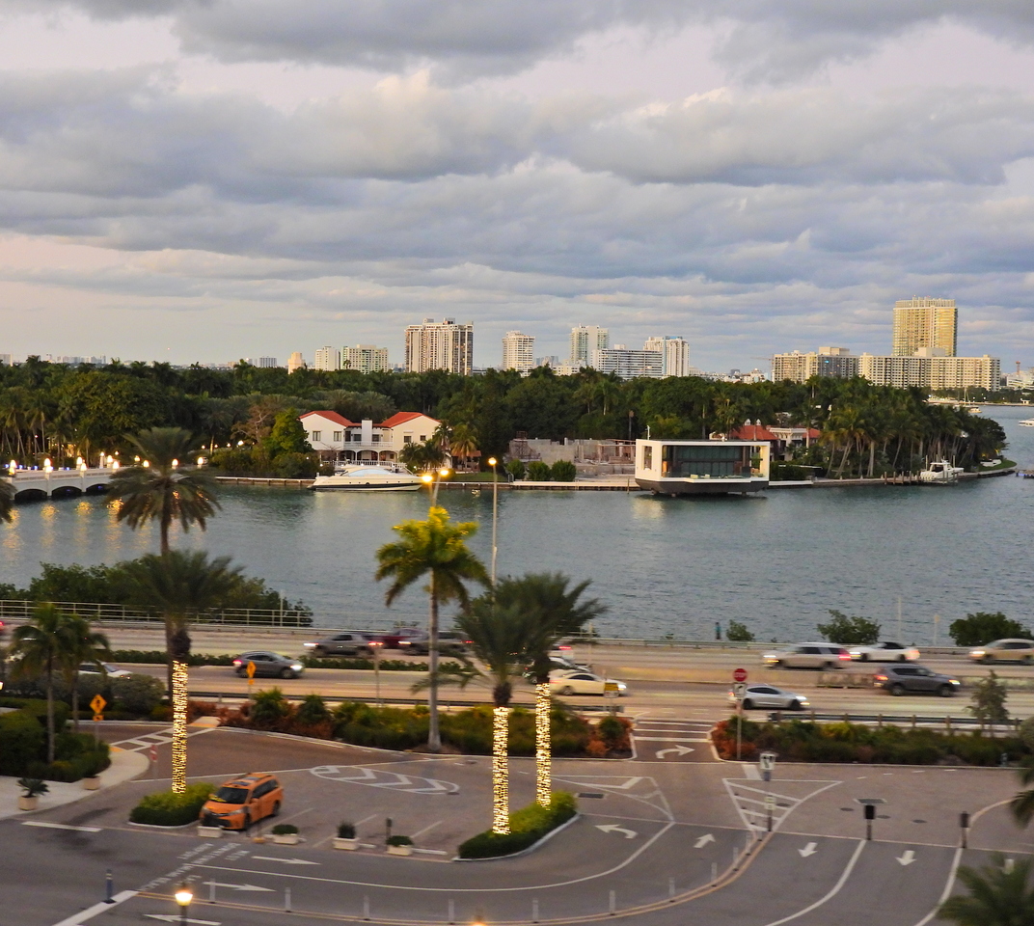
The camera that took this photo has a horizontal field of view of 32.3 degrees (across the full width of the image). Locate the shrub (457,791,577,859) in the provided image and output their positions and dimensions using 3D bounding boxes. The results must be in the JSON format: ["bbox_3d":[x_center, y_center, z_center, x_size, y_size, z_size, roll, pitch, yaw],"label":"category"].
[{"bbox_3d":[0.409,15.515,76.301,2.100,0.720,9.800,2,3,24],"label":"shrub"}]

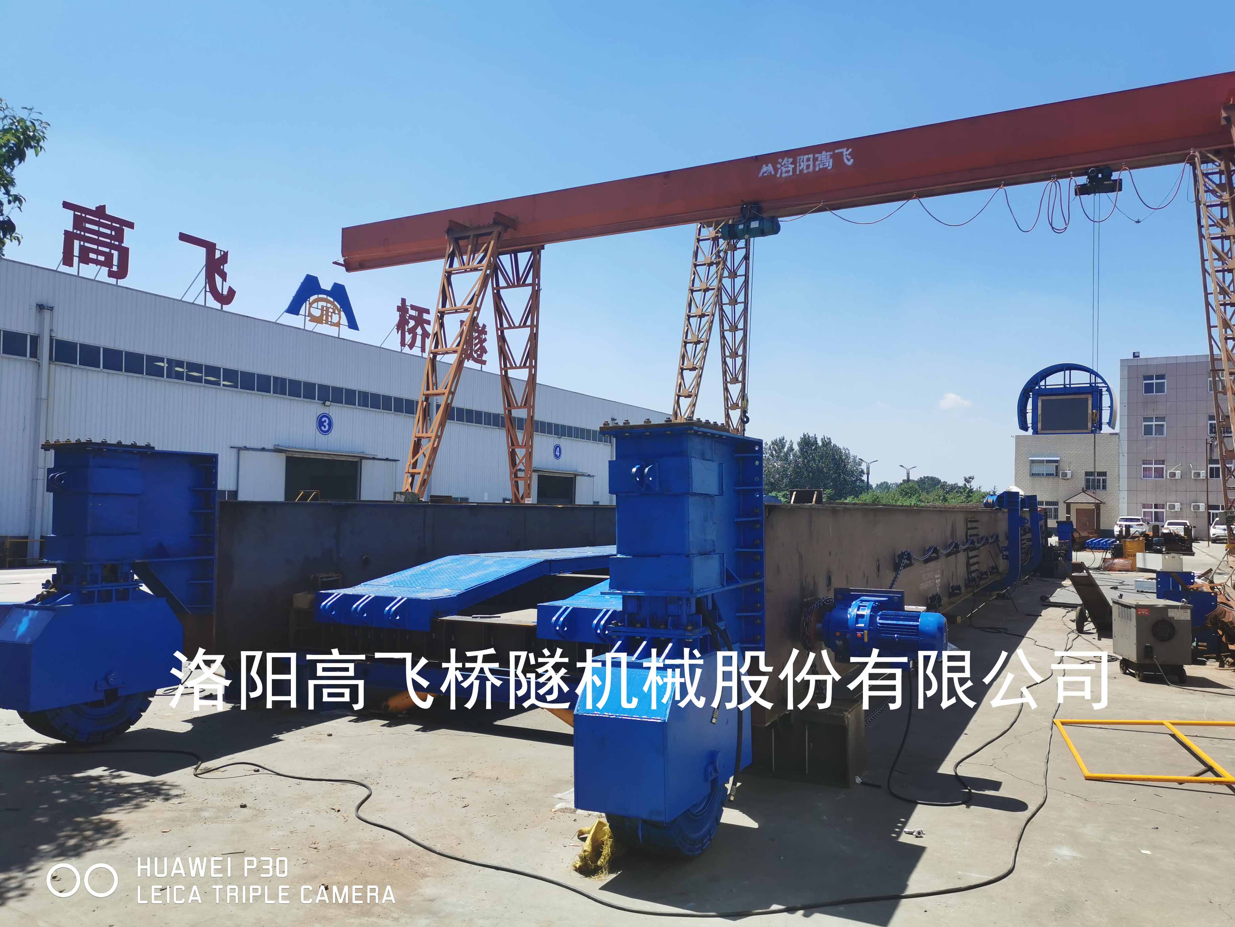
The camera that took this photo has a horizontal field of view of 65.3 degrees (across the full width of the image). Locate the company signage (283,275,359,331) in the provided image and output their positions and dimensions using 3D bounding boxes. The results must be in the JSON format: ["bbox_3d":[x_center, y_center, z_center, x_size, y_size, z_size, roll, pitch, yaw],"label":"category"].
[{"bbox_3d":[-10.743,-5.984,35.391,0.250,1.651,3.721,1,-2,26],"label":"company signage"}]

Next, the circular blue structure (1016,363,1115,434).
[{"bbox_3d":[34.931,-4.995,75.000,6.750,5.250,1.700,0,-3,36],"label":"circular blue structure"}]

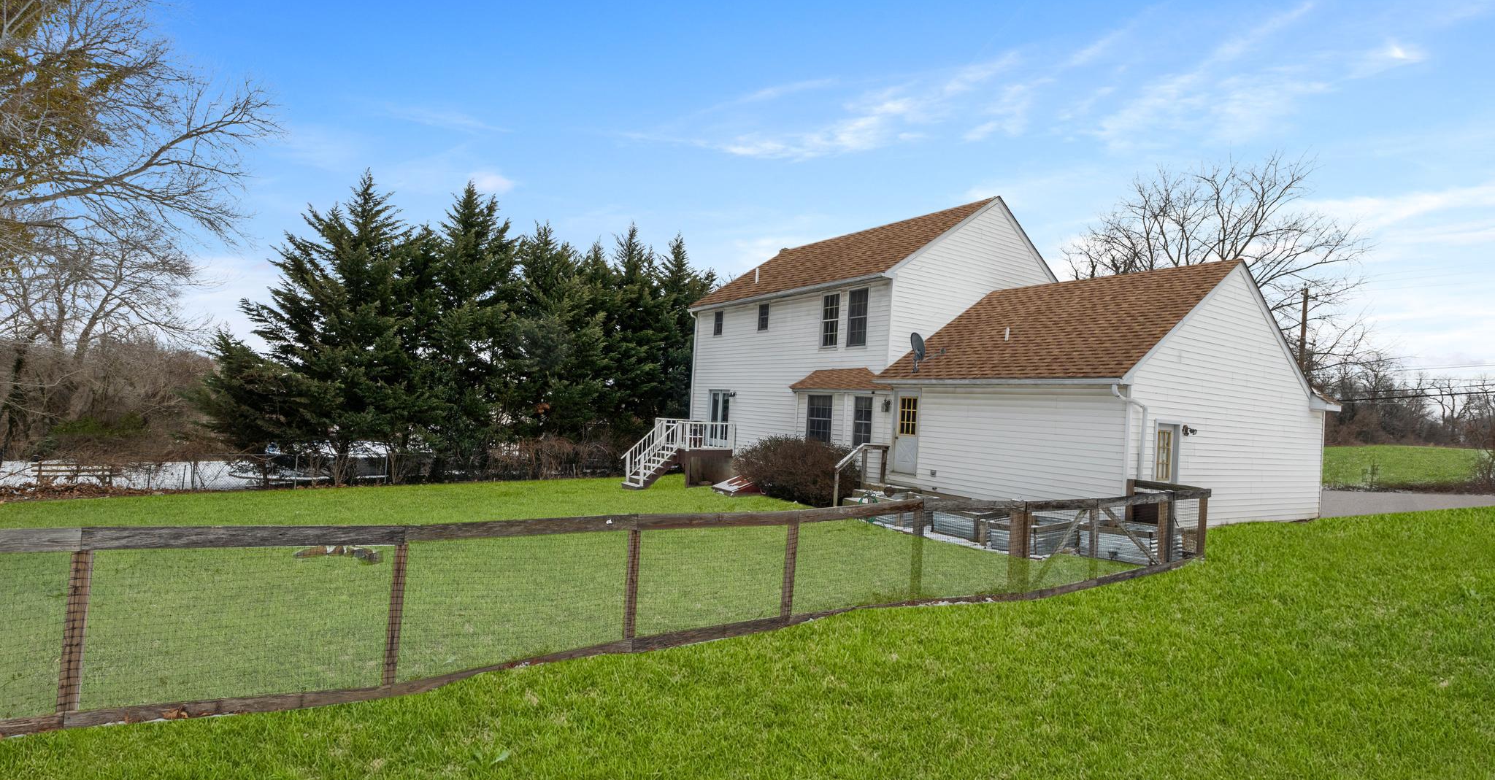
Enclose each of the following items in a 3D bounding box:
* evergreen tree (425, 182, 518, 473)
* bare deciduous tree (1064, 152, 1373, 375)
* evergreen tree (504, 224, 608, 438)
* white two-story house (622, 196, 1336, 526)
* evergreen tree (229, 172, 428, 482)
[{"bbox_3d":[-11.461,-2.498,27.048,4.200,12.063,4.000,5,-2,-31],"label":"evergreen tree"},{"bbox_3d":[22.468,-3.499,31.800,12.500,15.890,12.500,5,-2,-31],"label":"bare deciduous tree"},{"bbox_3d":[-8.421,-1.866,28.666,4.400,10.678,4.400,5,-2,-31],"label":"evergreen tree"},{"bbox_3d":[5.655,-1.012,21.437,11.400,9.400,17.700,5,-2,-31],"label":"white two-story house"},{"bbox_3d":[-15.964,-2.451,25.350,6.200,11.900,6.400,5,-2,-31],"label":"evergreen tree"}]

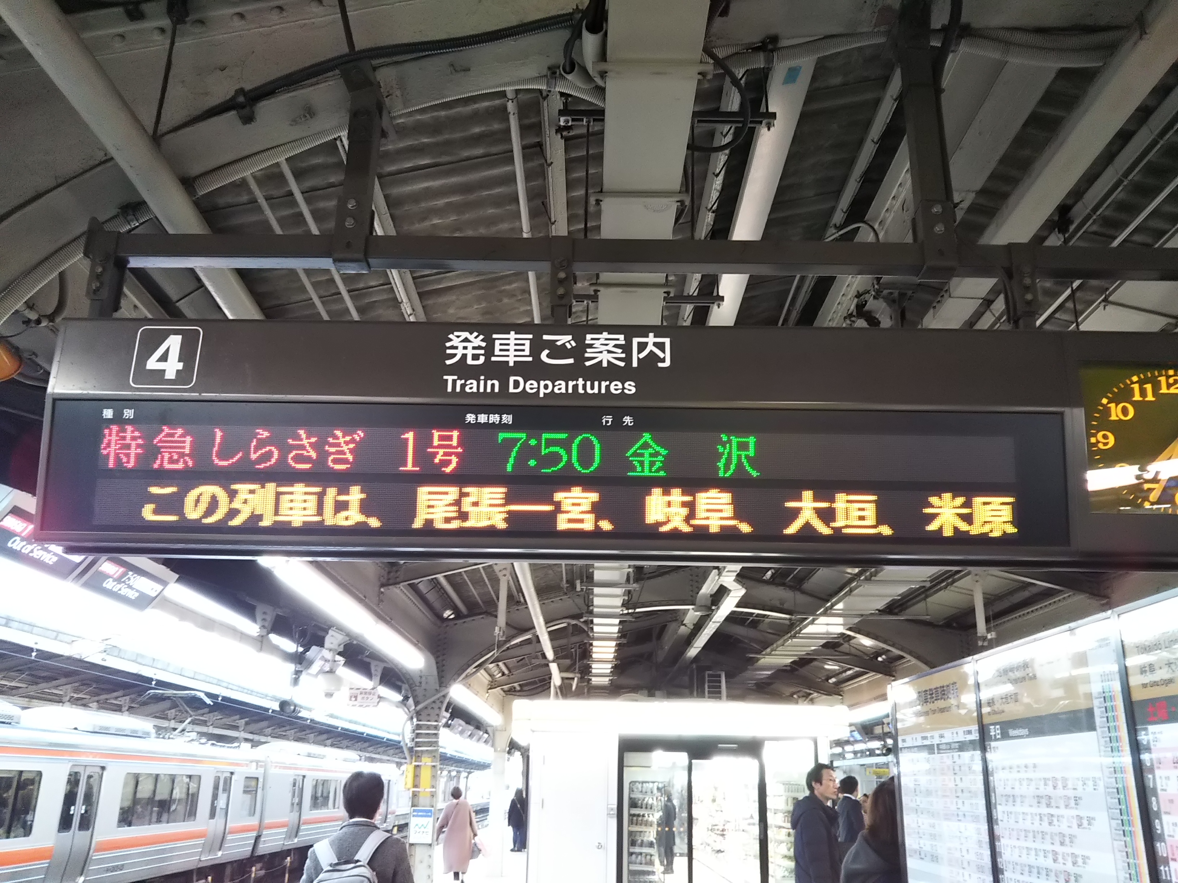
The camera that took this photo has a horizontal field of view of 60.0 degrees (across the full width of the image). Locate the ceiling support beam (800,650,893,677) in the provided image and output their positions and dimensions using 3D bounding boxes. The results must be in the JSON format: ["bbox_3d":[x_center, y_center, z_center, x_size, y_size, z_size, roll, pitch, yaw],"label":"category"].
[{"bbox_3d":[3.611,3.111,14.674,1.600,0.220,0.180,14,-18,5],"label":"ceiling support beam"}]

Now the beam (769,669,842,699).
[{"bbox_3d":[3.597,4.110,17.608,1.600,0.220,0.180,13,-18,4],"label":"beam"}]

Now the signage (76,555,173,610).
[{"bbox_3d":[-3.655,1.079,7.986,0.140,0.360,1.200,34,-15,11],"label":"signage"}]

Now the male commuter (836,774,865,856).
[{"bbox_3d":[3.121,4.881,12.064,0.500,1.750,0.330,-9,-21,27],"label":"male commuter"}]

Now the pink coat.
[{"bbox_3d":[-2.295,6.848,17.744,0.660,1.220,0.380,1,-19,0],"label":"pink coat"}]

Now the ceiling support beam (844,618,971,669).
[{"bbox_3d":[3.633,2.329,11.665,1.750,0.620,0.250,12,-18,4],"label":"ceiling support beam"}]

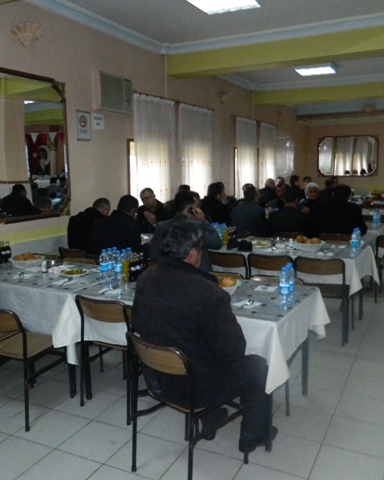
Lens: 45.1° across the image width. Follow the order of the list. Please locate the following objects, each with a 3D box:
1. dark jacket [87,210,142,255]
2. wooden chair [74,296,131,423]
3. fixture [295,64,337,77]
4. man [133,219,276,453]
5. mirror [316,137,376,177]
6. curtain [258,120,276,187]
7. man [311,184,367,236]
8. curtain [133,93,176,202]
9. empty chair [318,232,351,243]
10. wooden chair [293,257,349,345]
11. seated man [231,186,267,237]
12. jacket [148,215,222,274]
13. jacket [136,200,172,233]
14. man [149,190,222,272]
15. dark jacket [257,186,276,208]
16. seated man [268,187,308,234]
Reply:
[{"bbox_3d":[-0.783,0.013,4.944,0.560,0.700,0.480,4,10,32],"label":"dark jacket"},{"bbox_3d":[-0.449,0.724,3.118,0.445,0.755,0.500,4,10,33],"label":"wooden chair"},{"bbox_3d":[2.167,-2.993,8.106,0.580,0.090,0.660,3,9,27],"label":"fixture"},{"bbox_3d":[0.078,0.524,2.431,0.780,1.310,0.600,-9,11,-43],"label":"man"},{"bbox_3d":[4.722,-2.517,14.059,1.760,1.160,0.060,3,9,27],"label":"mirror"},{"bbox_3d":[2.070,-2.086,12.390,0.140,1.980,1.380,3,9,27],"label":"curtain"},{"bbox_3d":[1.786,-0.003,5.585,0.620,1.320,0.750,2,9,27],"label":"man"},{"bbox_3d":[-0.471,-1.128,6.555,0.110,1.770,1.100,3,9,27],"label":"curtain"},{"bbox_3d":[1.877,0.264,5.907,0.445,0.755,0.500,3,9,27],"label":"empty chair"},{"bbox_3d":[1.219,0.501,4.257,0.430,0.770,0.520,3,9,27],"label":"wooden chair"},{"bbox_3d":[0.804,-0.051,6.099,0.540,1.330,0.740,3,10,30],"label":"seated man"},{"bbox_3d":[-0.052,0.120,4.249,0.630,0.720,0.520,4,10,33],"label":"jacket"},{"bbox_3d":[-0.476,-0.175,6.027,0.500,0.660,0.400,2,9,27],"label":"jacket"},{"bbox_3d":[-0.021,0.183,4.671,0.580,1.350,0.800,4,10,35],"label":"man"},{"bbox_3d":[1.373,-0.548,8.395,0.520,0.700,0.420,3,9,27],"label":"dark jacket"},{"bbox_3d":[1.322,-0.051,6.160,0.520,1.310,0.800,3,9,27],"label":"seated man"}]

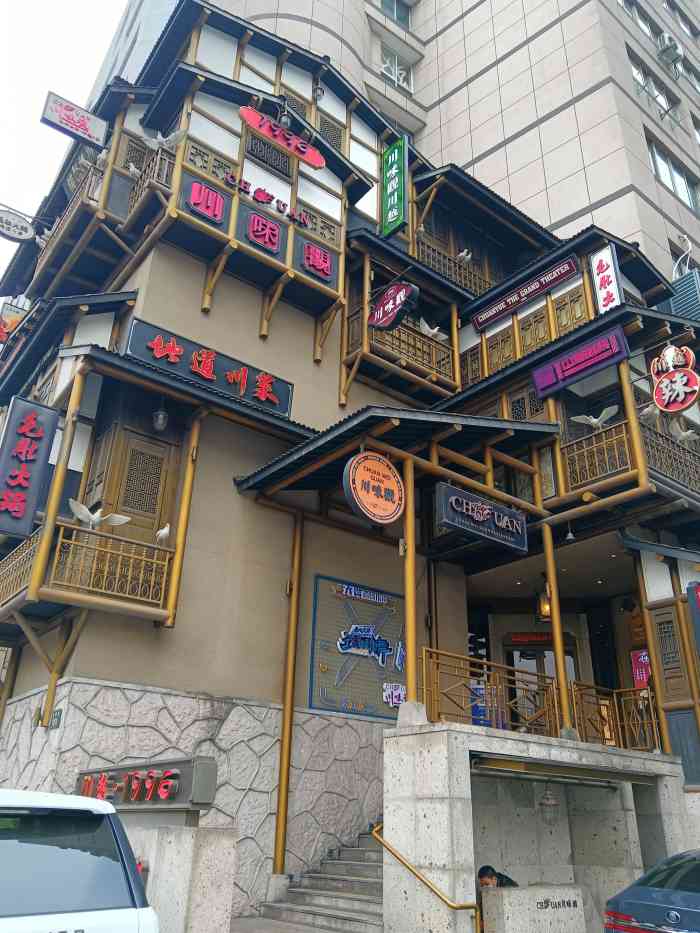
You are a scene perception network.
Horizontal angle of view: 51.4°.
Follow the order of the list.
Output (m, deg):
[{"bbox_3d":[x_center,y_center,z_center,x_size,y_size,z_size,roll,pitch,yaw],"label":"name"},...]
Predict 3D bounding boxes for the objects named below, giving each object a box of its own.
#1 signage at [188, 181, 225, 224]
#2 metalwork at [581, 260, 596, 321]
[{"bbox_3d":[-2.519,-4.718,12.942,0.660,0.560,0.130,20,-30,-34],"label":"signage"},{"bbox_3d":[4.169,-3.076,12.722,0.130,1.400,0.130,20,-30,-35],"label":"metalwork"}]

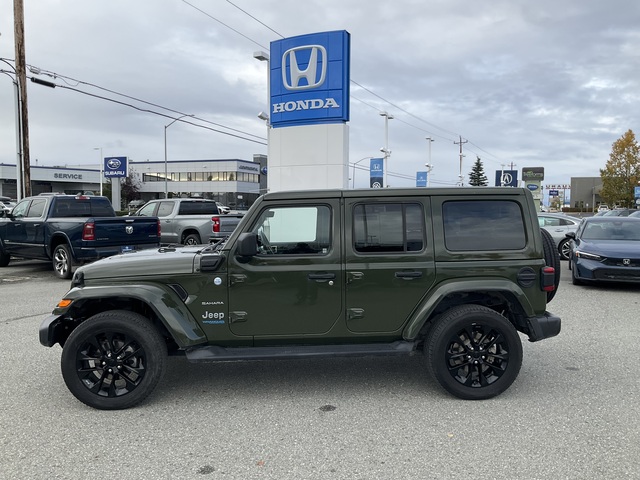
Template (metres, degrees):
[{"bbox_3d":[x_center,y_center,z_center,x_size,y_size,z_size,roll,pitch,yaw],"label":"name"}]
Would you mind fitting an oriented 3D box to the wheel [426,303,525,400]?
[{"bbox_3d":[1.321,0.965,4.629,0.800,0.800,0.280,0,4,-4],"label":"wheel"}]

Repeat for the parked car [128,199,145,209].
[{"bbox_3d":[-22.464,-4.062,66.000,1.880,1.700,4.700,-1,4,-9],"label":"parked car"}]

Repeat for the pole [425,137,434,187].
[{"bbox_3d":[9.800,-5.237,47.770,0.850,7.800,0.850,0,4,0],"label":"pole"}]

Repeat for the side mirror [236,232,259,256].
[{"bbox_3d":[-0.585,0.036,4.328,0.150,0.200,0.240,0,4,-4],"label":"side mirror"}]

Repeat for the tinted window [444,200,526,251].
[{"bbox_3d":[1.432,-0.125,4.647,0.736,0.437,0.050,0,-7,-4],"label":"tinted window"}]

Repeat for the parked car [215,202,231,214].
[{"bbox_3d":[-13.708,-4.073,70.000,4.600,1.620,1.850,3,4,37],"label":"parked car"}]

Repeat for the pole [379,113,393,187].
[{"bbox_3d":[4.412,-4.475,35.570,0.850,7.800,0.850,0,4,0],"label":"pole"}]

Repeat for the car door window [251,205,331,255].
[{"bbox_3d":[-0.263,-0.084,4.516,0.722,0.433,0.050,0,-7,-4],"label":"car door window"}]

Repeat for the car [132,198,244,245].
[{"bbox_3d":[-4.475,-0.395,17.500,5.880,1.910,2.060,3,5,39],"label":"car"}]

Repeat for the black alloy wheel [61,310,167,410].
[{"bbox_3d":[-1.679,0.980,4.406,0.800,0.800,0.280,0,4,-4],"label":"black alloy wheel"}]

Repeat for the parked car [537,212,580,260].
[{"bbox_3d":[6.363,-0.144,17.334,4.850,1.430,1.840,0,4,3],"label":"parked car"}]

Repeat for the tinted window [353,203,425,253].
[{"bbox_3d":[0.591,-0.102,4.582,0.617,0.431,0.050,0,-7,-4],"label":"tinted window"}]

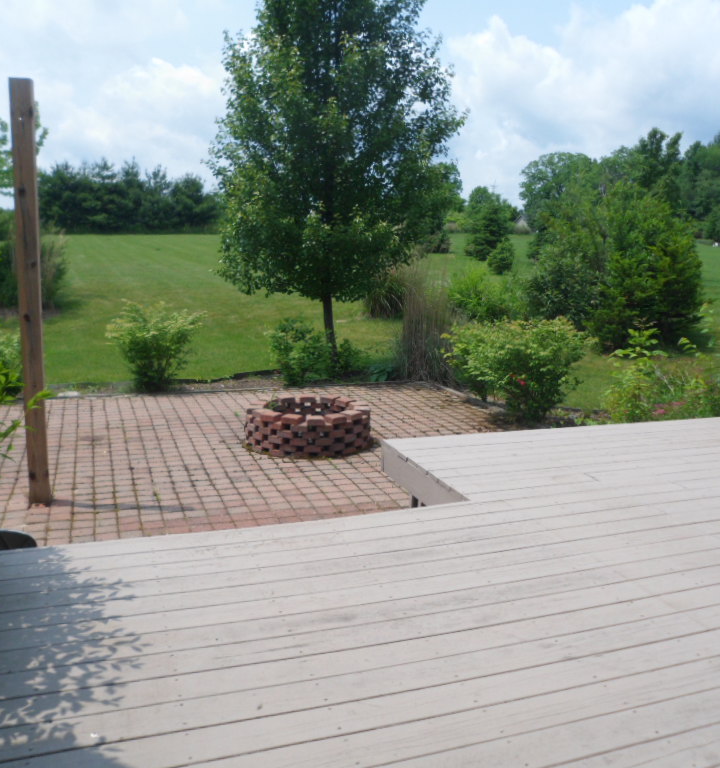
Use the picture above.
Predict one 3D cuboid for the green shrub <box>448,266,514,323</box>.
[{"bbox_3d":[2.780,-2.014,17.600,1.510,1.371,1.400,1,10,0],"label":"green shrub"}]

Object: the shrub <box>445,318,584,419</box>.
[{"bbox_3d":[1.801,-0.173,8.850,1.657,1.180,1.400,1,10,0],"label":"shrub"}]

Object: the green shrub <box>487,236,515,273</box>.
[{"bbox_3d":[6.942,-6.349,38.000,1.383,1.906,1.350,1,10,0],"label":"green shrub"}]

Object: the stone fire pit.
[{"bbox_3d":[-0.500,0.390,7.500,1.208,0.344,1.208,1,10,0],"label":"stone fire pit"}]

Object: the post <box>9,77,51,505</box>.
[{"bbox_3d":[-2.303,-0.578,5.388,0.145,2.949,0.145,-2,11,-19],"label":"post"}]

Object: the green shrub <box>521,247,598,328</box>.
[{"bbox_3d":[4.228,-2.013,16.300,1.653,1.829,1.500,1,10,0],"label":"green shrub"}]

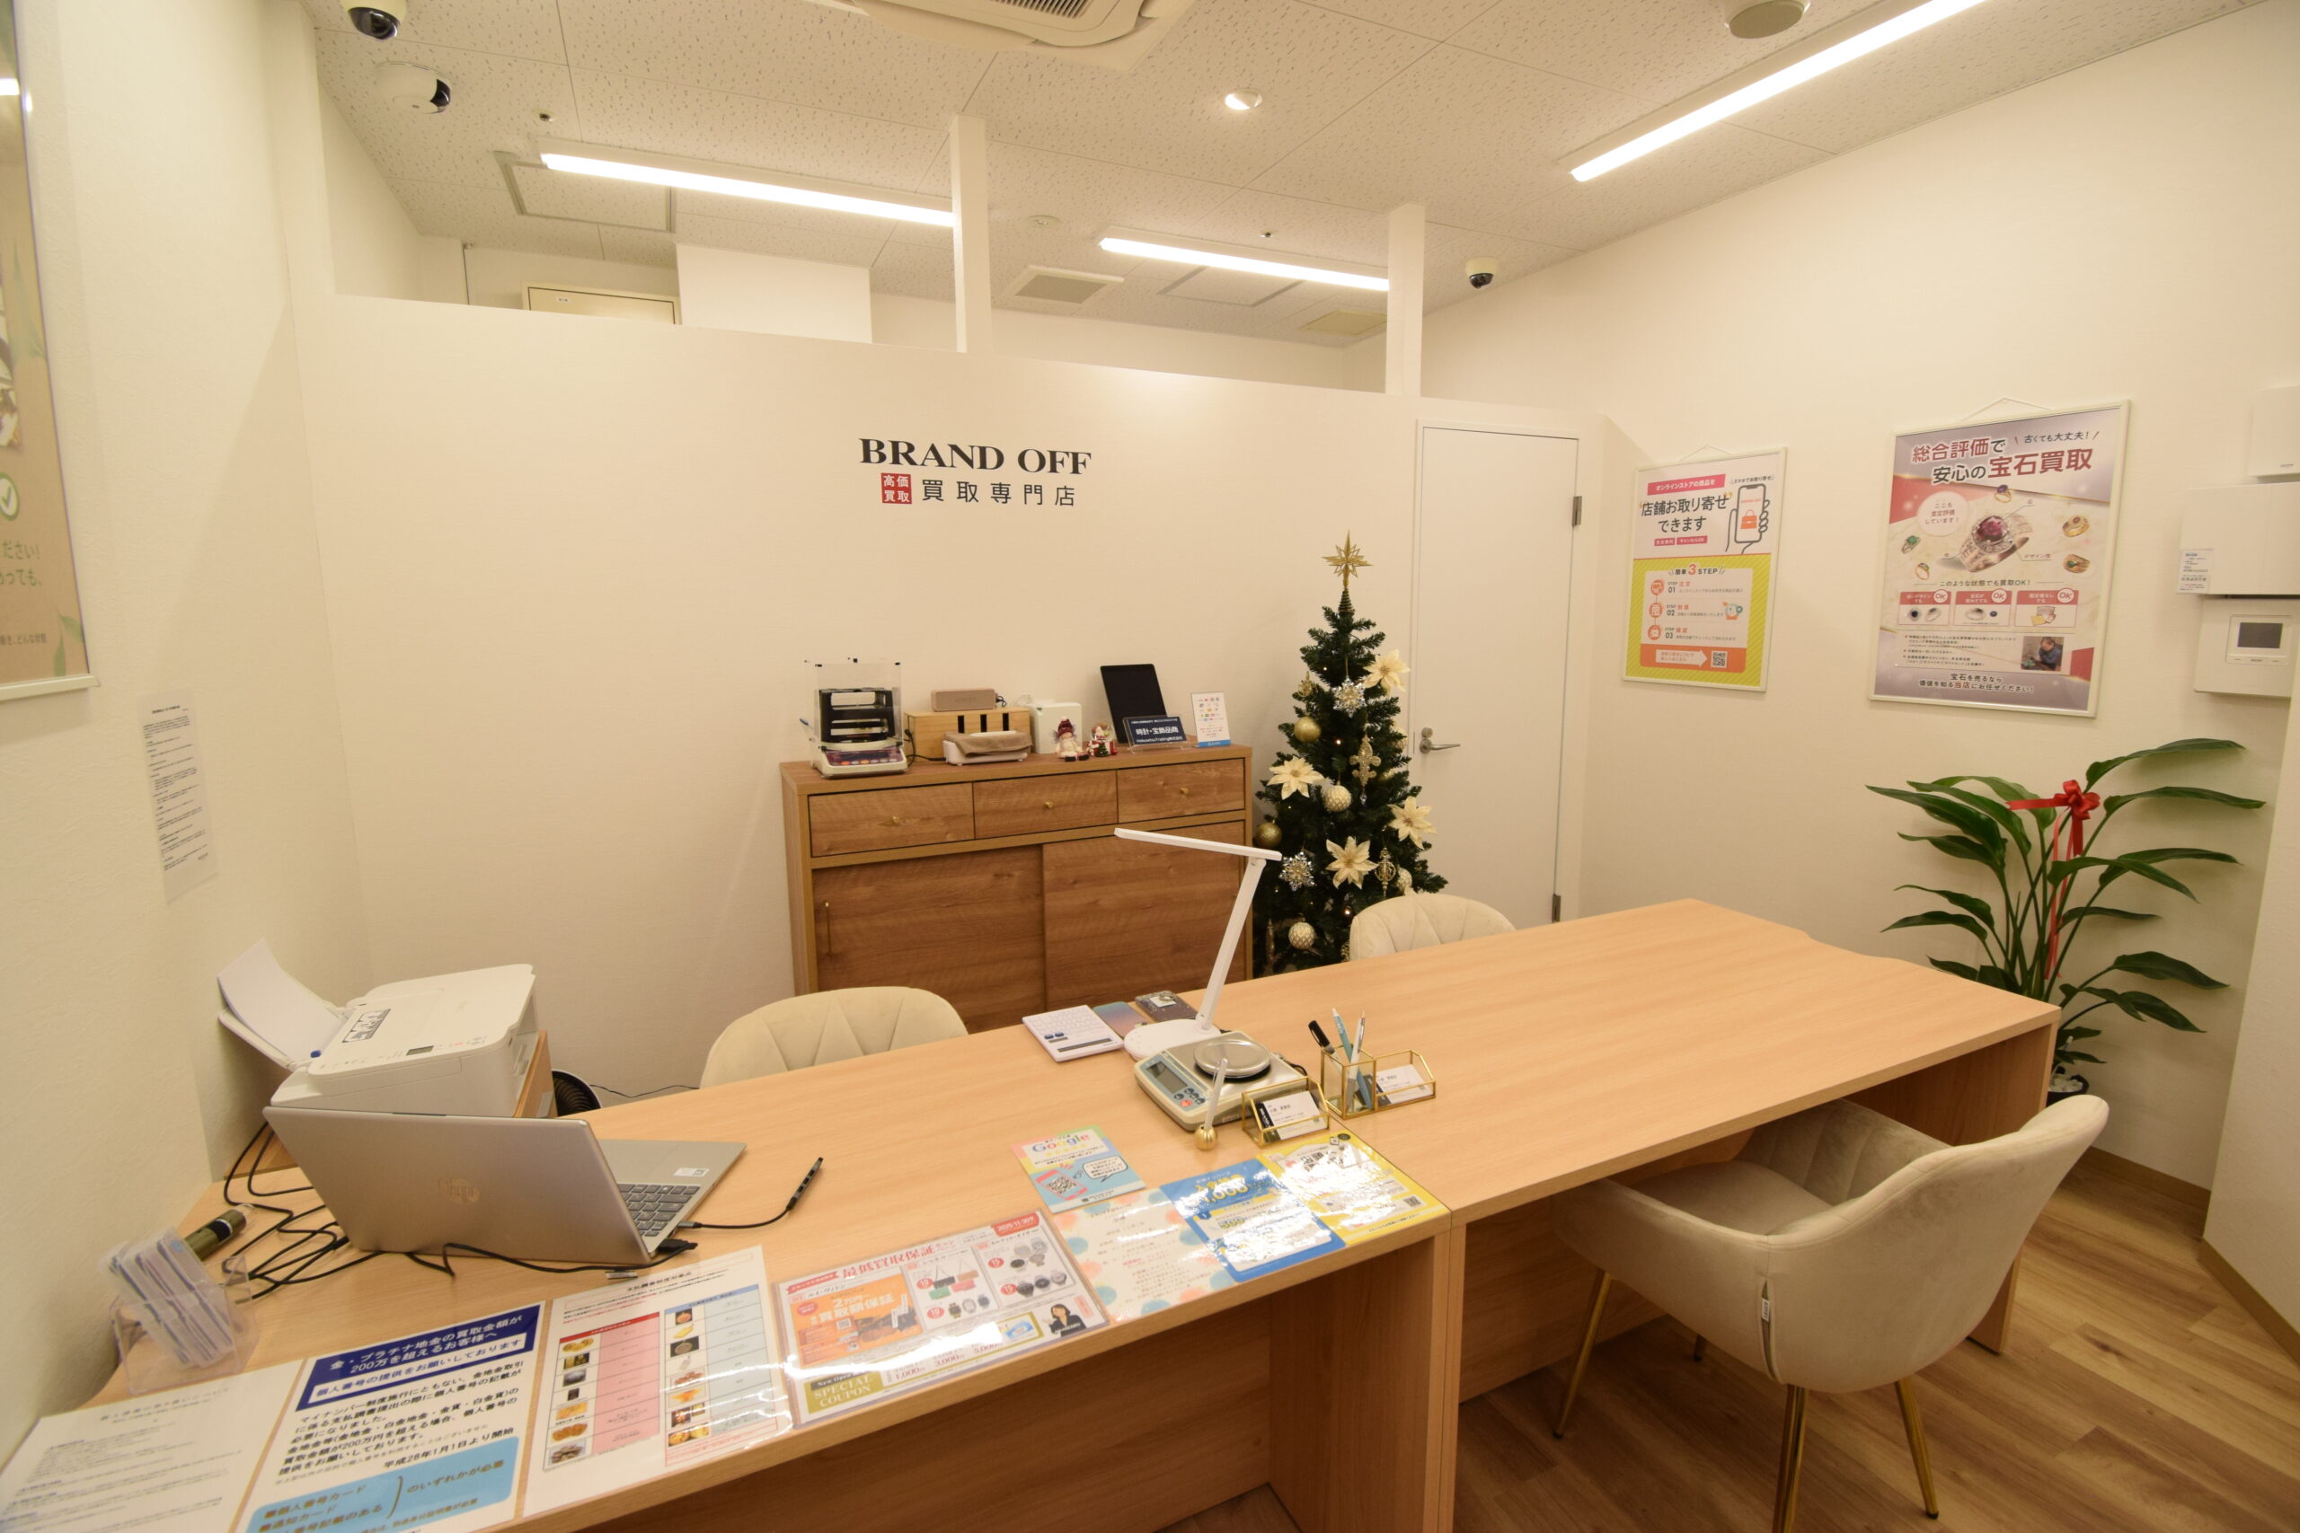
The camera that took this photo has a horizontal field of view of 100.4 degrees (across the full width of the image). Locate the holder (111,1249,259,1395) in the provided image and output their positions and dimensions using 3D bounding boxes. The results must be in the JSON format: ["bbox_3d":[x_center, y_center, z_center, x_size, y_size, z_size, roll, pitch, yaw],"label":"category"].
[{"bbox_3d":[-0.989,0.573,0.986,0.090,0.101,0.059,-5,10,-25],"label":"holder"}]

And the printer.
[{"bbox_3d":[-1.317,0.446,1.676,0.380,0.296,0.391,-5,10,-25],"label":"printer"}]

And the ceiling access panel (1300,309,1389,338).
[{"bbox_3d":[0.922,-2.112,4.589,0.340,0.025,0.340,-5,11,-23],"label":"ceiling access panel"}]

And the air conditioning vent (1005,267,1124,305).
[{"bbox_3d":[-0.353,-1.918,3.848,0.395,0.031,0.391,-5,10,-25],"label":"air conditioning vent"}]

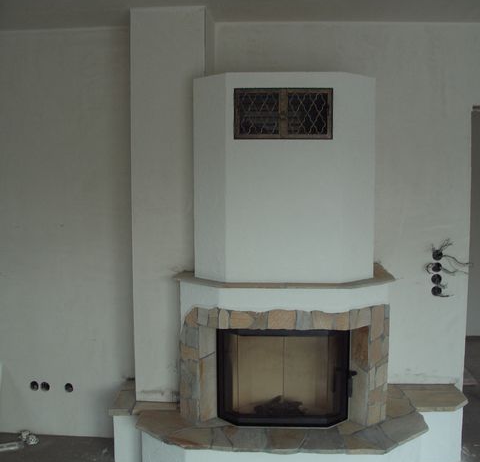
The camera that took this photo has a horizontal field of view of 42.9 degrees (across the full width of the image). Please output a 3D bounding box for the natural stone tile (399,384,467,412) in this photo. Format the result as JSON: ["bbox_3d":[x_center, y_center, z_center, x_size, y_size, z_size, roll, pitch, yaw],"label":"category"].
[{"bbox_3d":[1.087,0.921,3.369,0.320,0.025,0.390,0,4,2],"label":"natural stone tile"}]

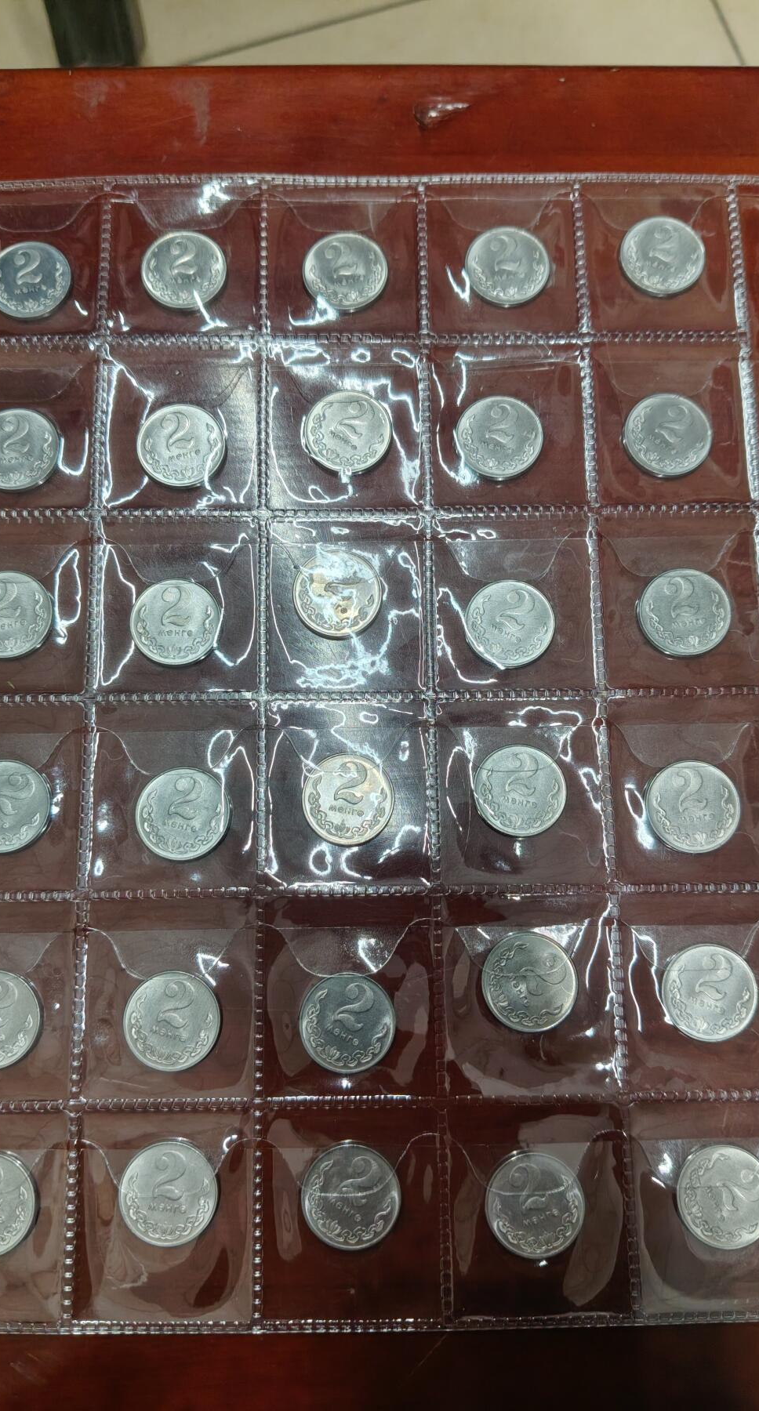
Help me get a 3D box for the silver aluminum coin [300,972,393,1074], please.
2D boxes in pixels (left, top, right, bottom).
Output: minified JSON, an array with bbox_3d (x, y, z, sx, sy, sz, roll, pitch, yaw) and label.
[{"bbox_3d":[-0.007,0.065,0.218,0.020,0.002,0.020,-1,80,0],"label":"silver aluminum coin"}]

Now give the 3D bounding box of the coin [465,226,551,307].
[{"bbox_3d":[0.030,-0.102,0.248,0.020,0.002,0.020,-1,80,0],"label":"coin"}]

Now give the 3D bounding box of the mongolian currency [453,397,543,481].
[{"bbox_3d":[0.027,-0.060,0.238,0.020,0.002,0.020,0,80,0],"label":"mongolian currency"}]

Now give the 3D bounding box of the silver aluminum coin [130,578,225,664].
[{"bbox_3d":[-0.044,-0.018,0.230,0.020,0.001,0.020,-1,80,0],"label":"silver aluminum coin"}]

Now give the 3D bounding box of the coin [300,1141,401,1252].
[{"bbox_3d":[-0.006,0.097,0.210,0.020,0.002,0.020,0,80,0],"label":"coin"}]

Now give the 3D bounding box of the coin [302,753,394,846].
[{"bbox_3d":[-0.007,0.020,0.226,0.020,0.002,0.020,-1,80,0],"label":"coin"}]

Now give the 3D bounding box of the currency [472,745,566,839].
[{"bbox_3d":[0.030,0.018,0.224,0.020,0.002,0.020,0,80,0],"label":"currency"}]

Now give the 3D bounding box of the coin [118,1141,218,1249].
[{"bbox_3d":[-0.042,0.097,0.210,0.020,0.002,0.020,0,80,0],"label":"coin"}]

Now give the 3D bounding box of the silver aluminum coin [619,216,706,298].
[{"bbox_3d":[0.065,-0.104,0.246,0.020,0.001,0.020,-1,80,0],"label":"silver aluminum coin"}]

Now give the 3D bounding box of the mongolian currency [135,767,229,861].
[{"bbox_3d":[-0.042,0.023,0.223,0.020,0.002,0.020,0,80,0],"label":"mongolian currency"}]

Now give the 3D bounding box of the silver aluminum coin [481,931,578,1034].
[{"bbox_3d":[0.031,0.057,0.220,0.020,0.002,0.020,-1,80,0],"label":"silver aluminum coin"}]

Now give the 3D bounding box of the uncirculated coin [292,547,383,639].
[{"bbox_3d":[-0.009,-0.025,0.232,0.020,0.002,0.020,0,80,0],"label":"uncirculated coin"}]

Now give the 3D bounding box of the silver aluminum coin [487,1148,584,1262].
[{"bbox_3d":[0.031,0.099,0.210,0.020,0.001,0.020,-1,80,0],"label":"silver aluminum coin"}]

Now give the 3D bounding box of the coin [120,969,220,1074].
[{"bbox_3d":[-0.042,0.064,0.216,0.020,0.002,0.020,0,80,0],"label":"coin"}]

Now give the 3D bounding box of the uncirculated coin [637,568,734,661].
[{"bbox_3d":[0.066,-0.020,0.231,0.020,0.001,0.020,-1,80,0],"label":"uncirculated coin"}]

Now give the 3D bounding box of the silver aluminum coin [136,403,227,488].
[{"bbox_3d":[-0.044,-0.058,0.237,0.020,0.001,0.020,-1,80,0],"label":"silver aluminum coin"}]

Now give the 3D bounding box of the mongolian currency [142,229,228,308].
[{"bbox_3d":[-0.045,-0.100,0.244,0.020,0.001,0.020,-1,80,0],"label":"mongolian currency"}]

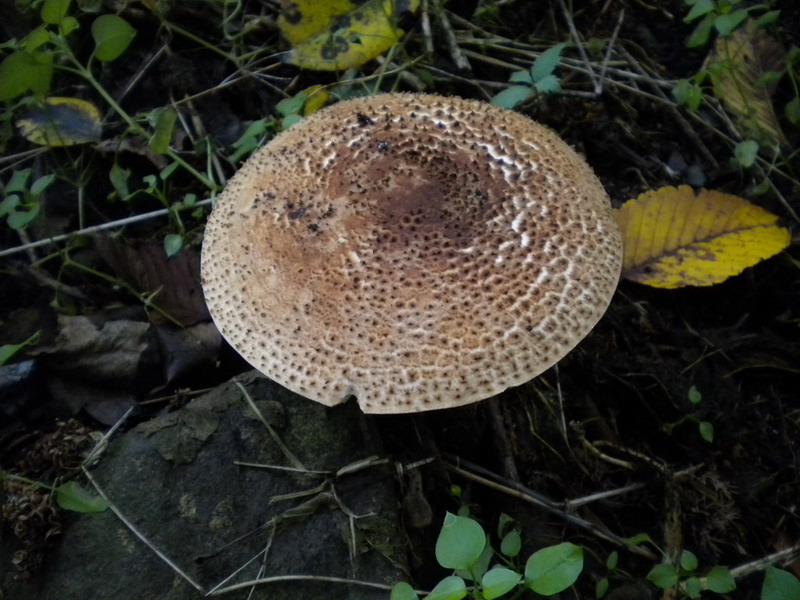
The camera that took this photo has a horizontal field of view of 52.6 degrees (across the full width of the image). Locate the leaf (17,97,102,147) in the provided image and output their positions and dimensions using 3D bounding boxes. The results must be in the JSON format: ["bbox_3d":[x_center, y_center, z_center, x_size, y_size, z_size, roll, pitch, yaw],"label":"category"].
[{"bbox_3d":[-0.180,-0.095,0.430,0.043,0.010,0.034,3,60,-4],"label":"leaf"}]

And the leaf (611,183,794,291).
[{"bbox_3d":[0.124,-0.029,0.346,0.083,0.014,0.051,-15,61,-8],"label":"leaf"}]

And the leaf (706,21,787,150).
[{"bbox_3d":[0.188,-0.119,0.441,0.042,0.014,0.093,-5,62,6],"label":"leaf"}]

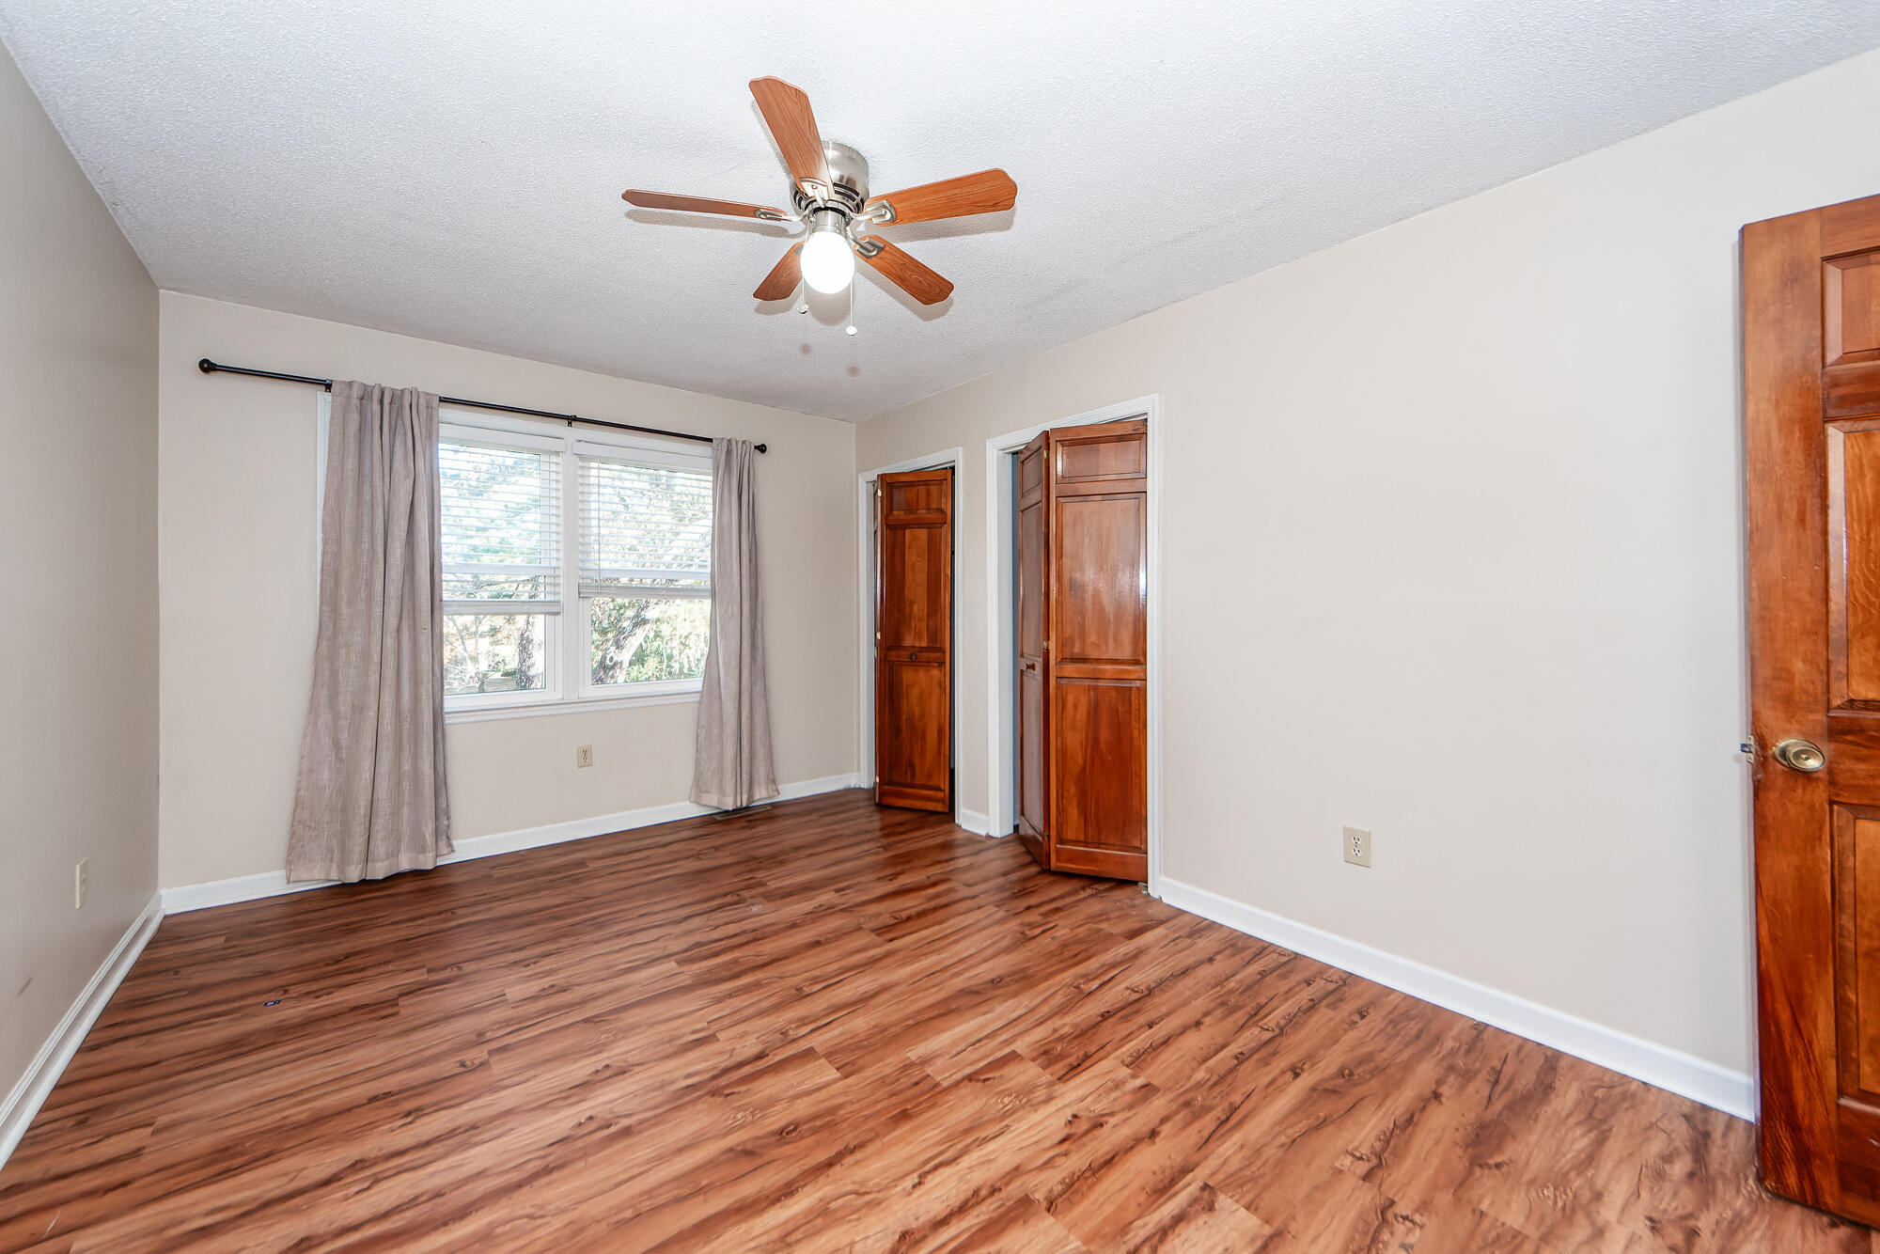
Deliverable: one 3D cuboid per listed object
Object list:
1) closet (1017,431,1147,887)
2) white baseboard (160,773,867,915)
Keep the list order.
[{"bbox_3d":[0.592,0.100,2.925,0.260,2.000,0.740,-1,1,-43],"label":"closet"},{"bbox_3d":[-1.794,1.051,3.315,3.043,0.100,0.020,-1,1,-35],"label":"white baseboard"}]

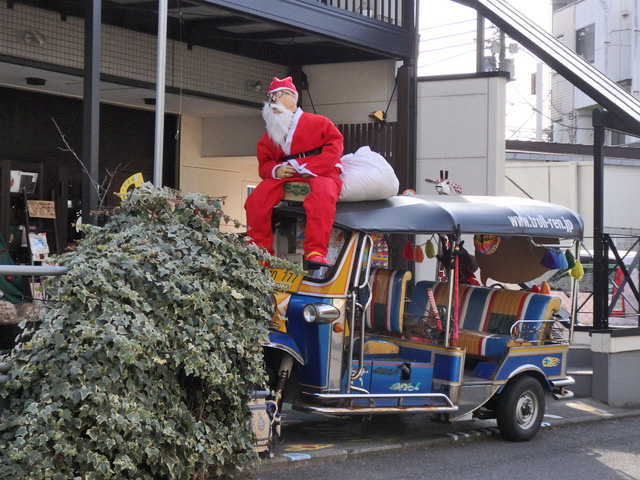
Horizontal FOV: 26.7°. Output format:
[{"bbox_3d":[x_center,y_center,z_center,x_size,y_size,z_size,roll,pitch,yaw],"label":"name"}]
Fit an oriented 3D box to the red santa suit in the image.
[{"bbox_3d":[-0.183,-0.397,9.310,0.620,1.050,0.600,0,-1,38],"label":"red santa suit"}]

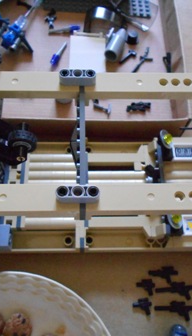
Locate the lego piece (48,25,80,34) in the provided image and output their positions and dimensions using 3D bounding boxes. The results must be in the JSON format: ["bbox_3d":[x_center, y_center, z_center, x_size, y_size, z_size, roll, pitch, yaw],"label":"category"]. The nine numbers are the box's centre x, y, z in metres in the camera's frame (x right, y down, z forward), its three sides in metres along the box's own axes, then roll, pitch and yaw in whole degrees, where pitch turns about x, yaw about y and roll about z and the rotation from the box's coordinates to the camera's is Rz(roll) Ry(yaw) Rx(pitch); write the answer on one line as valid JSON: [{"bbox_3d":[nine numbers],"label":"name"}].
[{"bbox_3d":[-0.035,-0.153,0.374,0.035,0.008,0.008,-5,64,-5],"label":"lego piece"}]

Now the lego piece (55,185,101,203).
[{"bbox_3d":[-0.010,0.014,0.179,0.024,0.008,0.008,0,64,-3],"label":"lego piece"}]

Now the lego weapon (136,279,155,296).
[{"bbox_3d":[0.038,0.090,0.254,0.014,0.004,0.013,5,64,0],"label":"lego weapon"}]

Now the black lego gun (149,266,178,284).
[{"bbox_3d":[0.054,0.085,0.266,0.024,0.004,0.014,1,64,-2],"label":"black lego gun"}]

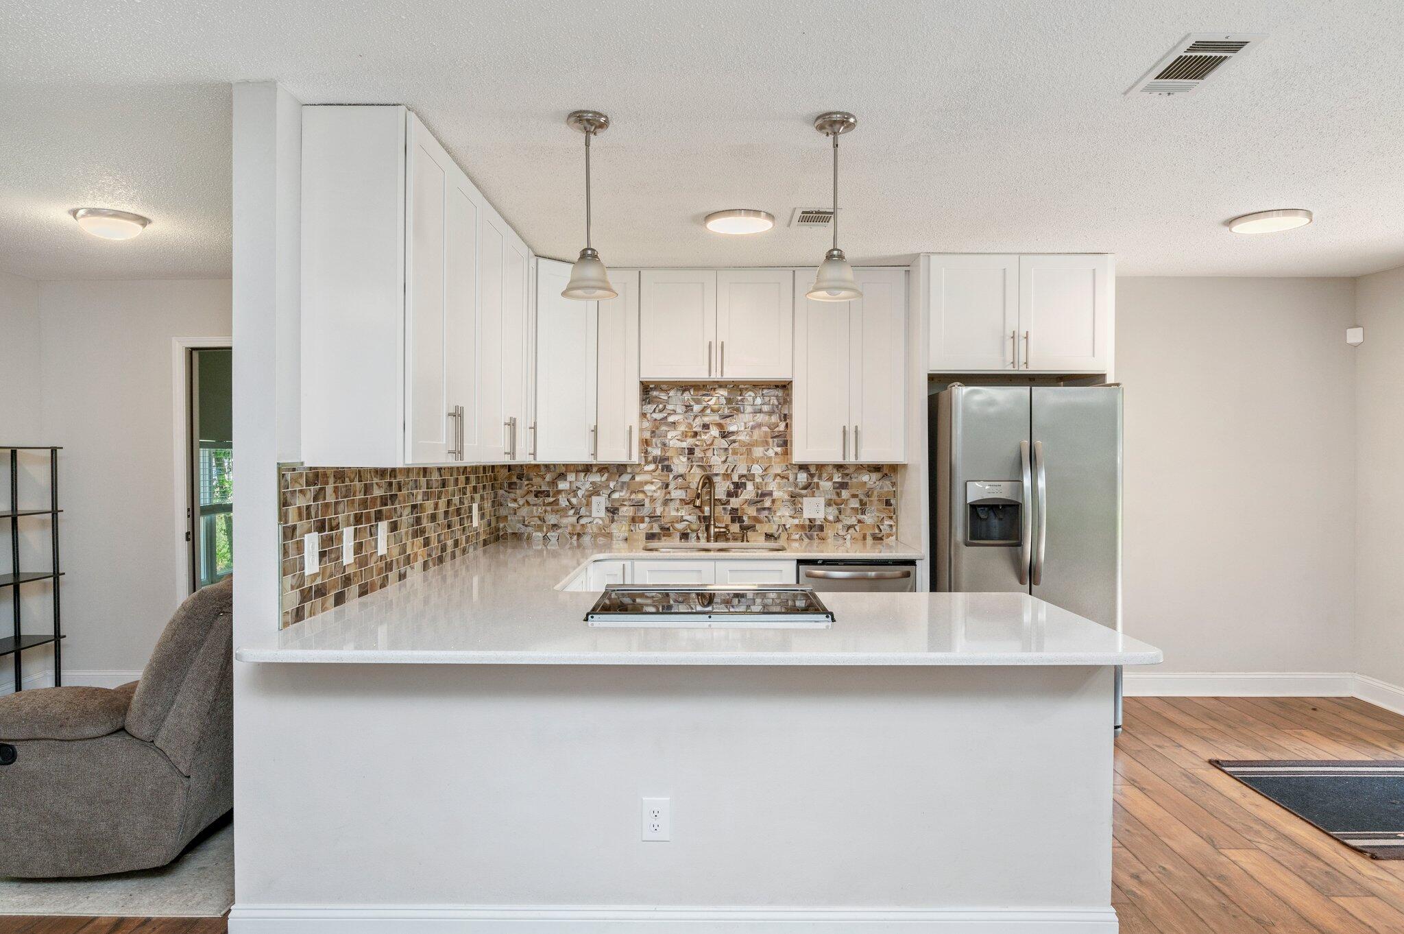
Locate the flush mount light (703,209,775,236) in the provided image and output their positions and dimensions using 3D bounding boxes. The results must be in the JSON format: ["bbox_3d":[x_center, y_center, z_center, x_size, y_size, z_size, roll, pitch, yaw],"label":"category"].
[{"bbox_3d":[0.163,-1.053,3.542,0.308,0.036,0.308,0,1,0],"label":"flush mount light"}]

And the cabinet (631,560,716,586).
[{"bbox_3d":[-0.142,0.916,4.503,0.424,0.880,0.600,0,1,0],"label":"cabinet"}]

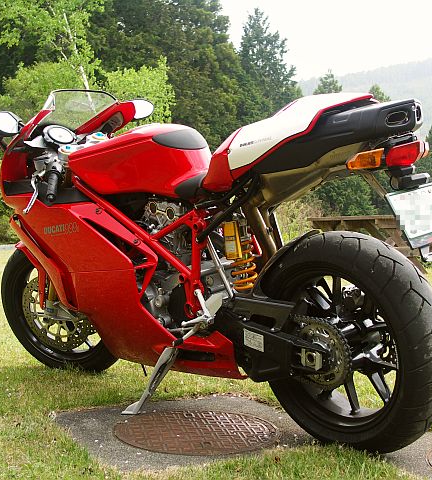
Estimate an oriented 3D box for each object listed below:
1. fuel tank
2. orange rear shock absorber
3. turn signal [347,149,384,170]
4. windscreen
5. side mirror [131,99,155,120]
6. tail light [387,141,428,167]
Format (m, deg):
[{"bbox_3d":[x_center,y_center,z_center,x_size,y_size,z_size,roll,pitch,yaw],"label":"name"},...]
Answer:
[{"bbox_3d":[-0.213,-0.261,2.568,0.300,0.240,0.620,-16,12,-41],"label":"fuel tank"},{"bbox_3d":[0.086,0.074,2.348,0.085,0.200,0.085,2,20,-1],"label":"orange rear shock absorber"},{"bbox_3d":[0.337,-0.181,1.798,0.098,0.045,0.050,-13,10,-26],"label":"turn signal"},{"bbox_3d":[-0.564,-0.466,2.887,0.280,0.155,0.320,-16,12,-41],"label":"windscreen"},{"bbox_3d":[-0.284,-0.510,3.021,0.125,0.075,0.065,-15,10,-33],"label":"side mirror"},{"bbox_3d":[0.444,-0.213,1.861,0.160,0.046,0.055,-16,12,-41],"label":"tail light"}]

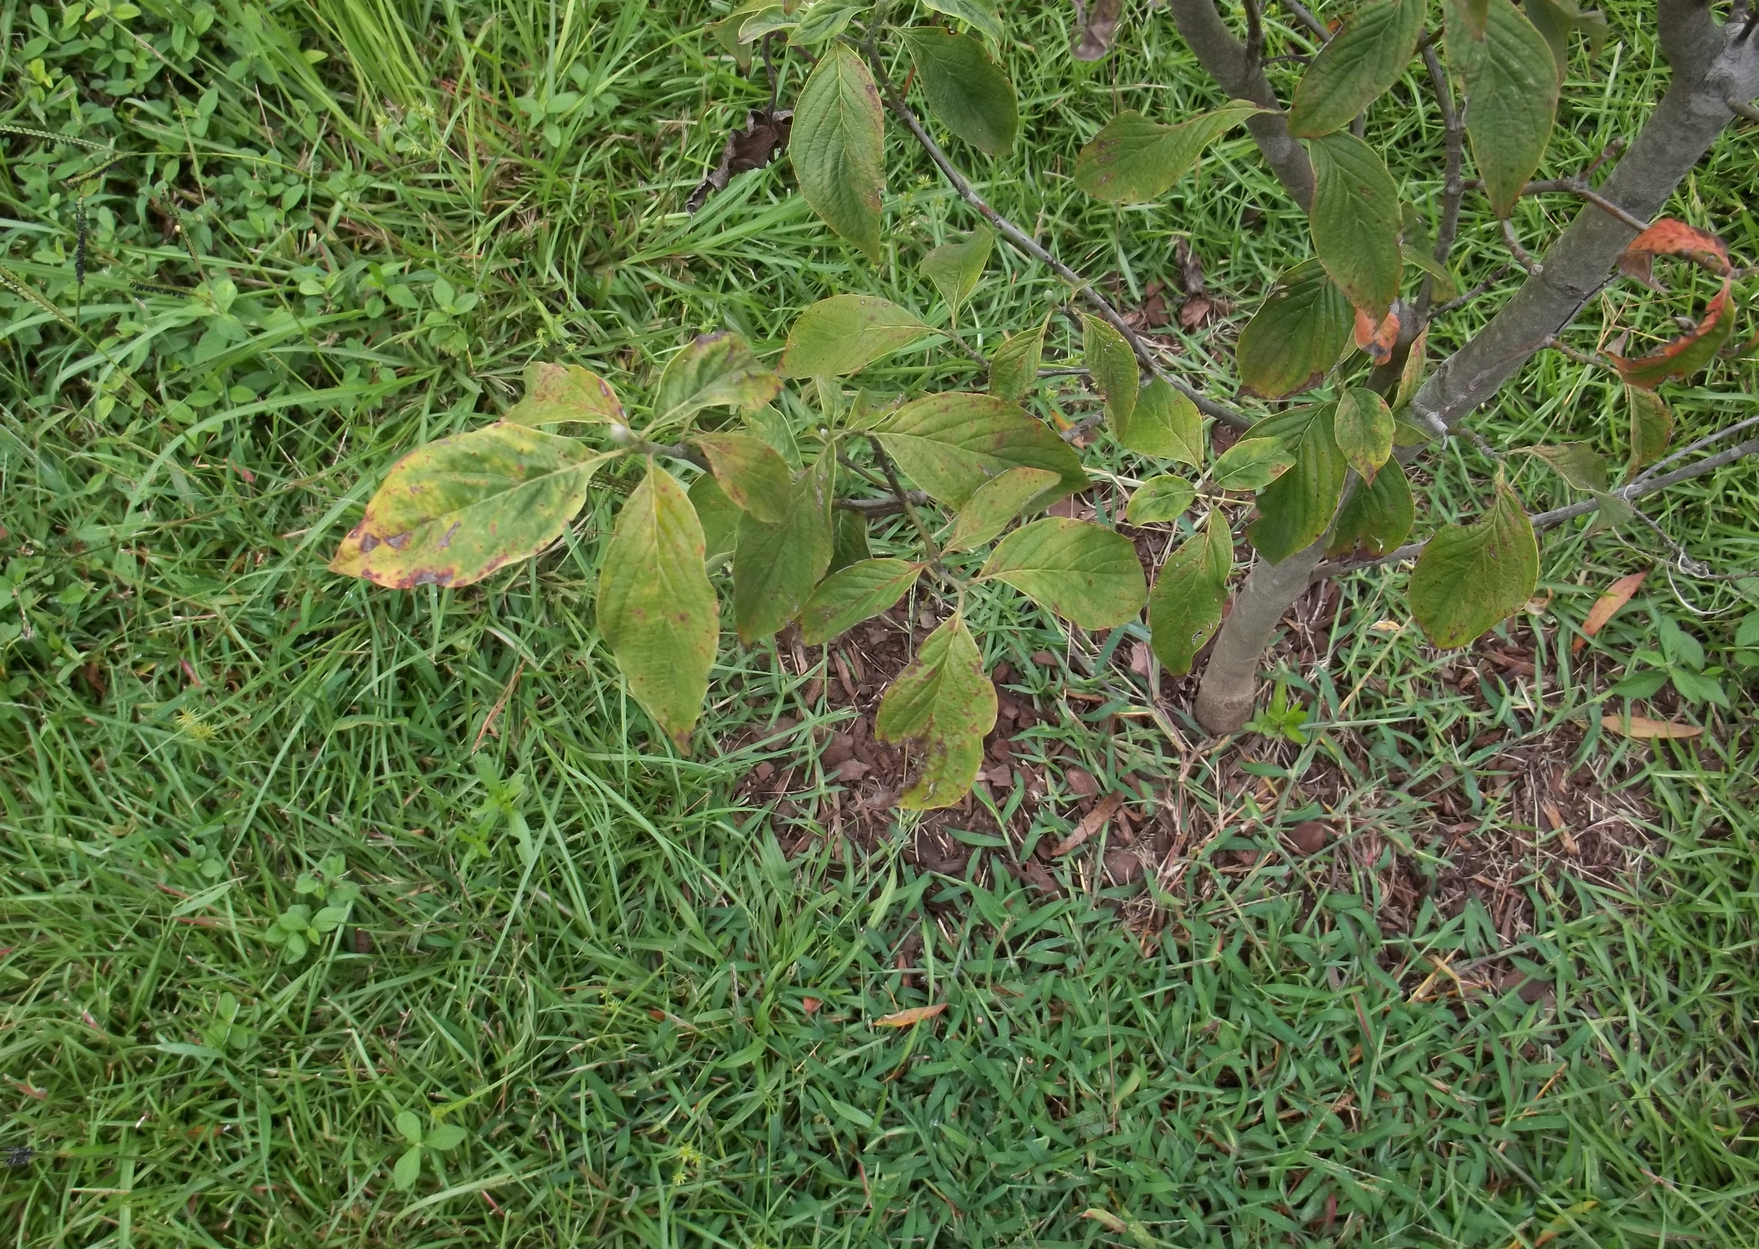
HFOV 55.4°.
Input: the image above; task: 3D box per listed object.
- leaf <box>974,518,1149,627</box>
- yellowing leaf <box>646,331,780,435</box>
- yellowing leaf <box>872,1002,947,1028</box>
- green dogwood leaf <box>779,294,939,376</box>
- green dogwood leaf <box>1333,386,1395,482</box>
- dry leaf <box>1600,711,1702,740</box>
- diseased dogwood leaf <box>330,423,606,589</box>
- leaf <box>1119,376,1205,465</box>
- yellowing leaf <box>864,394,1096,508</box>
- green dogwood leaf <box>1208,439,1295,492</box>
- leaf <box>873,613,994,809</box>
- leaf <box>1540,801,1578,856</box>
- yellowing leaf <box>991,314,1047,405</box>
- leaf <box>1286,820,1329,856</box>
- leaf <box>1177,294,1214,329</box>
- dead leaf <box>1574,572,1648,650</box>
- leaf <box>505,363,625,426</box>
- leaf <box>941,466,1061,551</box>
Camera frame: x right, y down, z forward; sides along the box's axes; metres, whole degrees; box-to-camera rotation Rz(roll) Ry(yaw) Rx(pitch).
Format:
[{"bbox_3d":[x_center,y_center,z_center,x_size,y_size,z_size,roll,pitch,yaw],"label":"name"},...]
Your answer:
[{"bbox_3d":[0.091,-0.025,0.848,0.099,0.018,0.056,5,71,-21],"label":"leaf"},{"bbox_3d":[-0.072,-0.106,0.745,0.079,0.022,0.033,-27,61,-40],"label":"yellowing leaf"},{"bbox_3d":[0.022,0.282,1.212,0.055,0.008,0.014,-16,56,2],"label":"yellowing leaf"},{"bbox_3d":[-0.012,-0.150,0.870,0.082,0.018,0.051,-14,58,8],"label":"green dogwood leaf"},{"bbox_3d":[0.272,-0.107,0.940,0.033,0.012,0.057,-25,105,-7],"label":"green dogwood leaf"},{"bbox_3d":[0.566,0.074,1.230,0.072,0.008,0.019,7,58,4],"label":"dry leaf"},{"bbox_3d":[-0.182,-0.052,0.740,0.136,0.022,0.078,-22,59,8],"label":"diseased dogwood leaf"},{"bbox_3d":[0.167,-0.120,0.990,0.052,0.016,0.070,-36,77,-20],"label":"leaf"},{"bbox_3d":[0.048,-0.085,0.825,0.119,0.018,0.057,12,71,-20],"label":"yellowing leaf"},{"bbox_3d":[0.213,-0.092,0.960,0.054,0.011,0.032,-18,60,-13],"label":"green dogwood leaf"},{"bbox_3d":[0.029,0.045,0.850,0.059,0.022,0.102,10,101,3],"label":"leaf"},{"bbox_3d":[0.482,0.145,1.190,0.012,0.006,0.040,-19,60,-12],"label":"leaf"},{"bbox_3d":[0.080,-0.151,0.960,0.032,0.052,0.014,31,24,21],"label":"yellowing leaf"},{"bbox_3d":[0.336,0.166,1.312,0.030,0.010,0.030,0,73,0],"label":"leaf"},{"bbox_3d":[0.310,-0.307,1.643,0.031,0.012,0.045,37,62,11],"label":"leaf"},{"bbox_3d":[0.621,-0.011,1.424,0.098,0.008,0.018,-44,65,-13],"label":"dead leaf"},{"bbox_3d":[-0.143,-0.104,0.765,0.084,0.020,0.038,20,71,37],"label":"leaf"},{"bbox_3d":[0.063,-0.060,0.870,0.081,0.018,0.030,-35,61,-22],"label":"leaf"}]

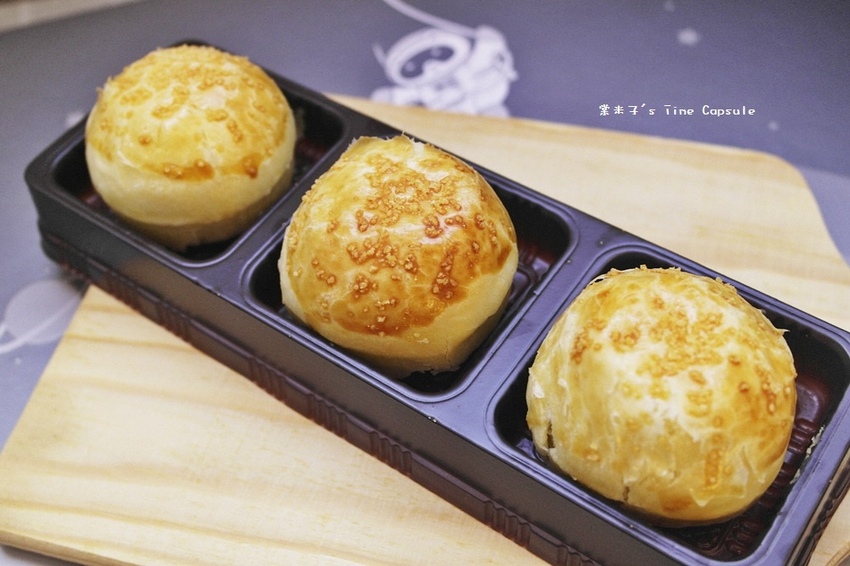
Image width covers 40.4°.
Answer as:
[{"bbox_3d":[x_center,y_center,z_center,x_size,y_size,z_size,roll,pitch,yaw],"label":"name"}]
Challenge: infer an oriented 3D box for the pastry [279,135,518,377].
[{"bbox_3d":[-0.007,-0.011,0.276,0.057,0.048,0.057,-4,53,5],"label":"pastry"}]

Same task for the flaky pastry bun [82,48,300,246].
[{"bbox_3d":[-0.064,-0.042,0.312,0.057,0.041,0.057,-4,53,5],"label":"flaky pastry bun"}]

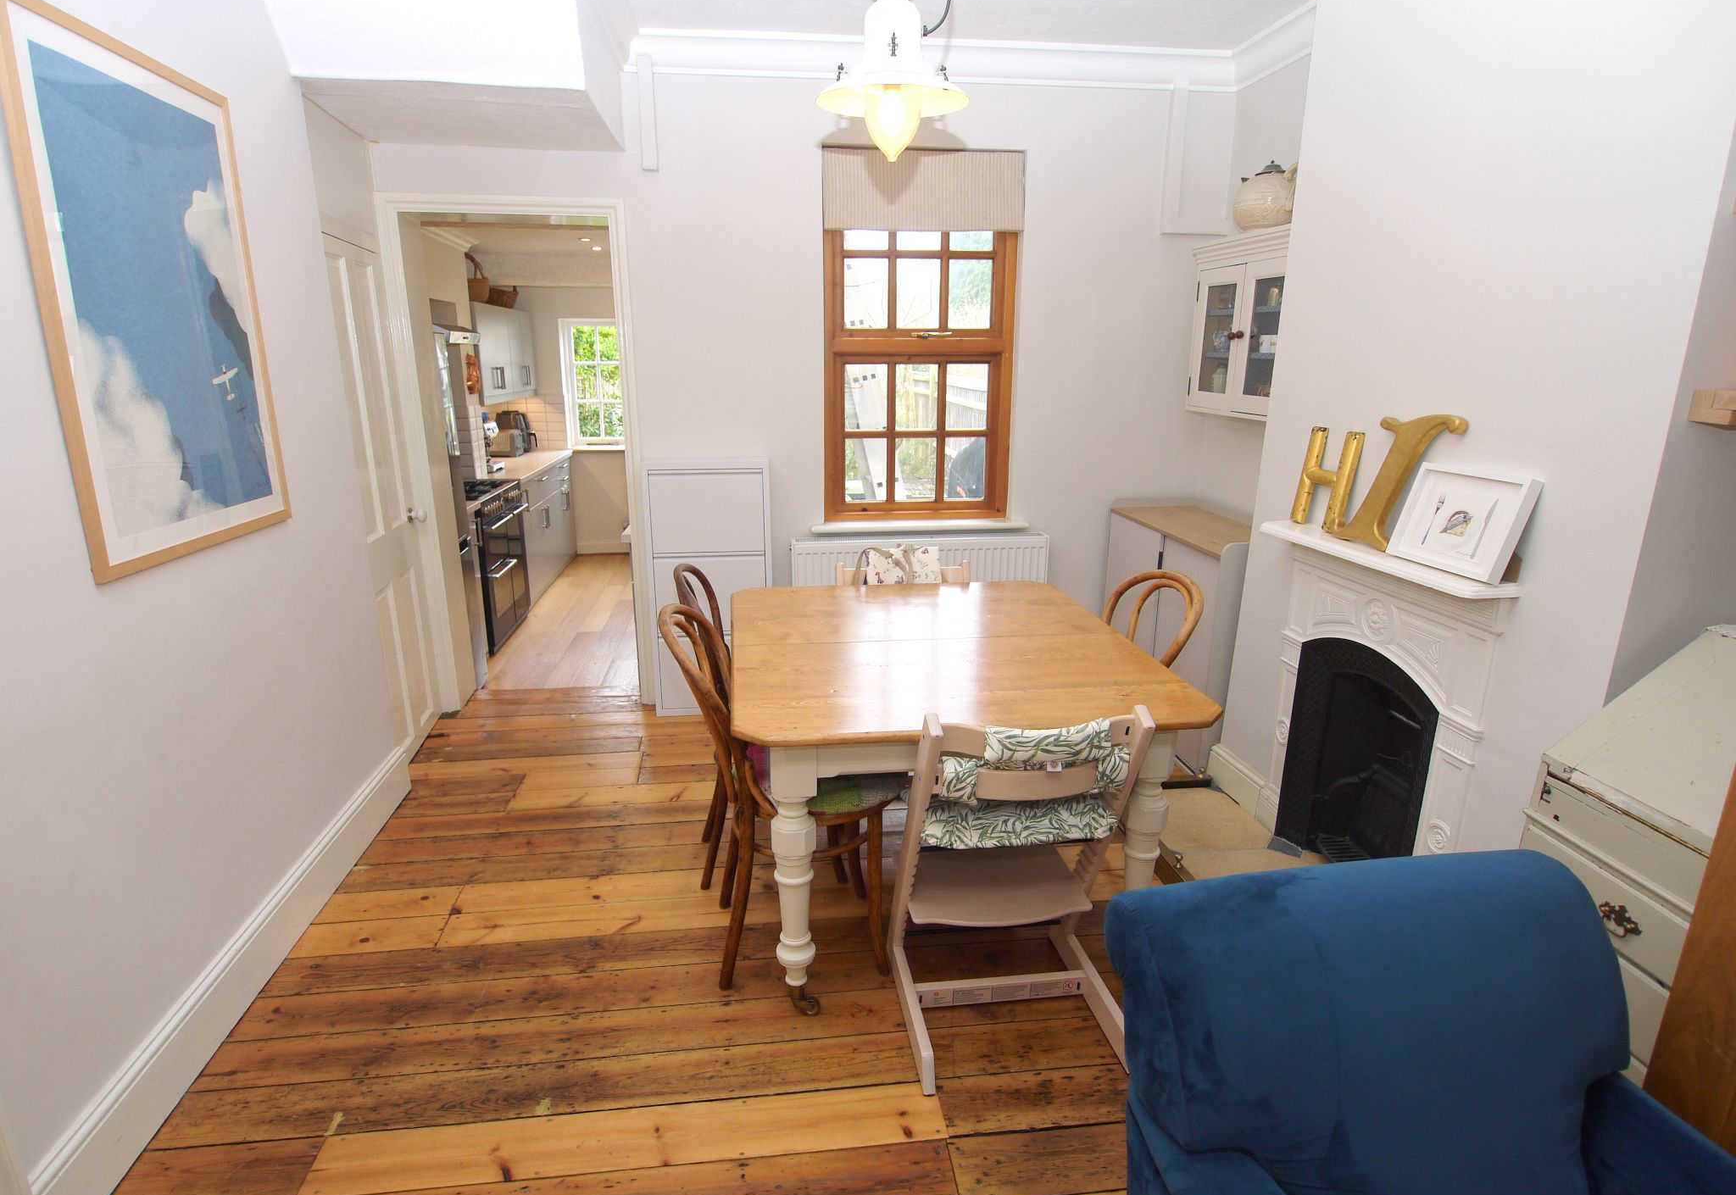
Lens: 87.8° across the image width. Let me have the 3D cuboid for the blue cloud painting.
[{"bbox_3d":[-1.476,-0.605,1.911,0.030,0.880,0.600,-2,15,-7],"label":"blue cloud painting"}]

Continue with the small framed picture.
[{"bbox_3d":[1.348,-0.174,2.053,0.030,0.229,0.296,13,12,-15],"label":"small framed picture"}]

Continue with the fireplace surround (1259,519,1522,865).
[{"bbox_3d":[1.311,0.359,2.470,0.160,0.990,0.840,-2,15,-7],"label":"fireplace surround"}]

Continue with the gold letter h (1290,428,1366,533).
[{"bbox_3d":[1.324,-0.341,2.595,0.035,0.283,0.228,6,14,-9],"label":"gold letter h"}]

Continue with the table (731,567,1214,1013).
[{"bbox_3d":[0.172,0.474,2.510,1.045,0.740,1.240,-2,15,-7],"label":"table"}]

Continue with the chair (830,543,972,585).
[{"bbox_3d":[0.144,0.307,3.050,0.460,0.790,0.490,-2,16,-7],"label":"chair"}]

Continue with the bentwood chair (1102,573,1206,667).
[{"bbox_3d":[0.633,0.367,2.611,0.520,0.900,0.410,-4,15,-17],"label":"bentwood chair"}]

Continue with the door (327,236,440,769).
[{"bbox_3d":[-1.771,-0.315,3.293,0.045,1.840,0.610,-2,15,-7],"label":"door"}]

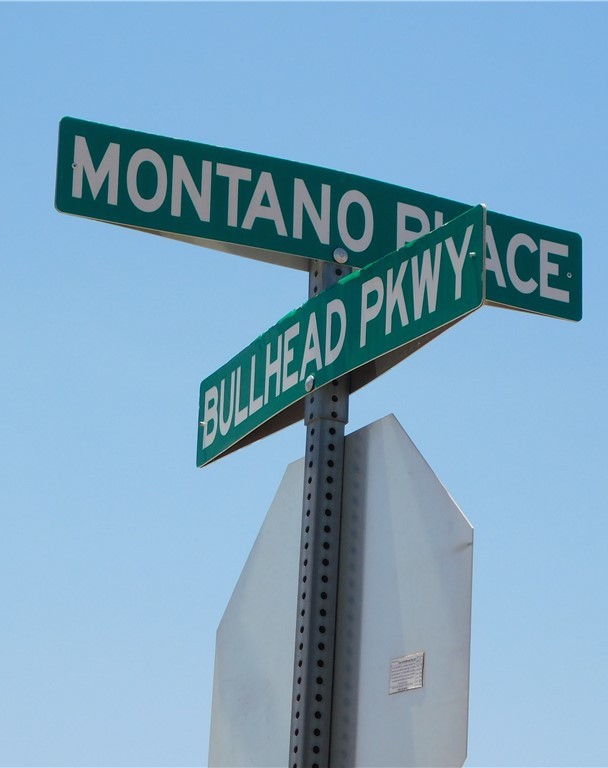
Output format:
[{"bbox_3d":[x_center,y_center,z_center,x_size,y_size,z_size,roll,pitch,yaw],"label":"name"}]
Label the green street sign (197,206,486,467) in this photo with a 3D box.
[{"bbox_3d":[0.036,-0.055,4.104,0.055,0.152,0.918,12,-21,-25],"label":"green street sign"}]

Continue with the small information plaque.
[{"bbox_3d":[0.142,0.402,3.741,0.003,0.050,0.090,13,-18,-26],"label":"small information plaque"}]

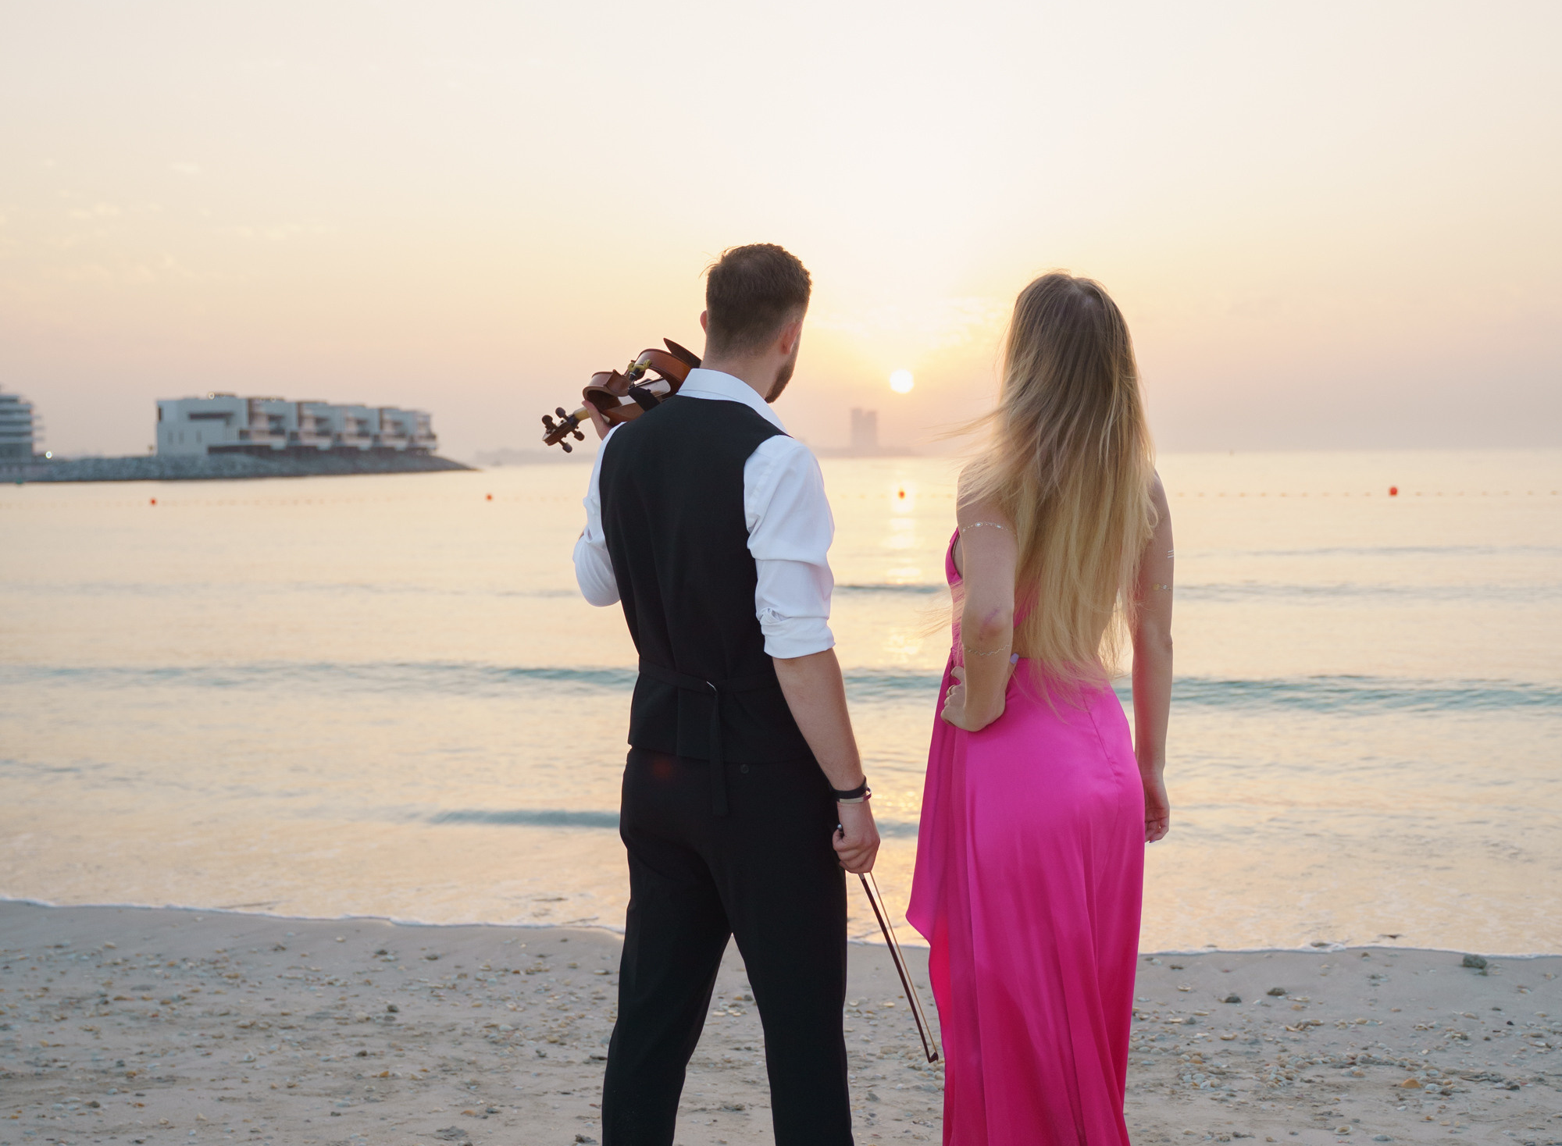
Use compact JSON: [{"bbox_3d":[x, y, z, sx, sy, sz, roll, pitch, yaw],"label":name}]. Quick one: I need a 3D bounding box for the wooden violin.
[{"bbox_3d":[-0.293,-0.292,3.305,0.200,0.110,0.590,43,-27,-21],"label":"wooden violin"}]

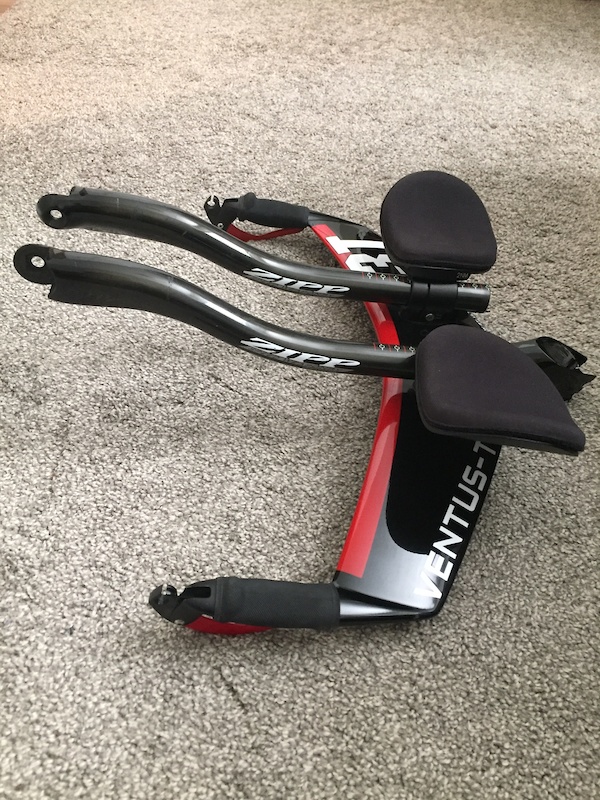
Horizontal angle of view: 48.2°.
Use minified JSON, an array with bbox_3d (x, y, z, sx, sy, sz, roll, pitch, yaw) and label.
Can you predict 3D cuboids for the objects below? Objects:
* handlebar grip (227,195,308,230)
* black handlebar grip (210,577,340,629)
[{"bbox_3d":[-0.029,-0.182,0.653,0.080,0.028,0.026,6,46,-9],"label":"handlebar grip"},{"bbox_3d":[-0.013,0.114,0.376,0.073,0.027,0.026,6,46,-9],"label":"black handlebar grip"}]

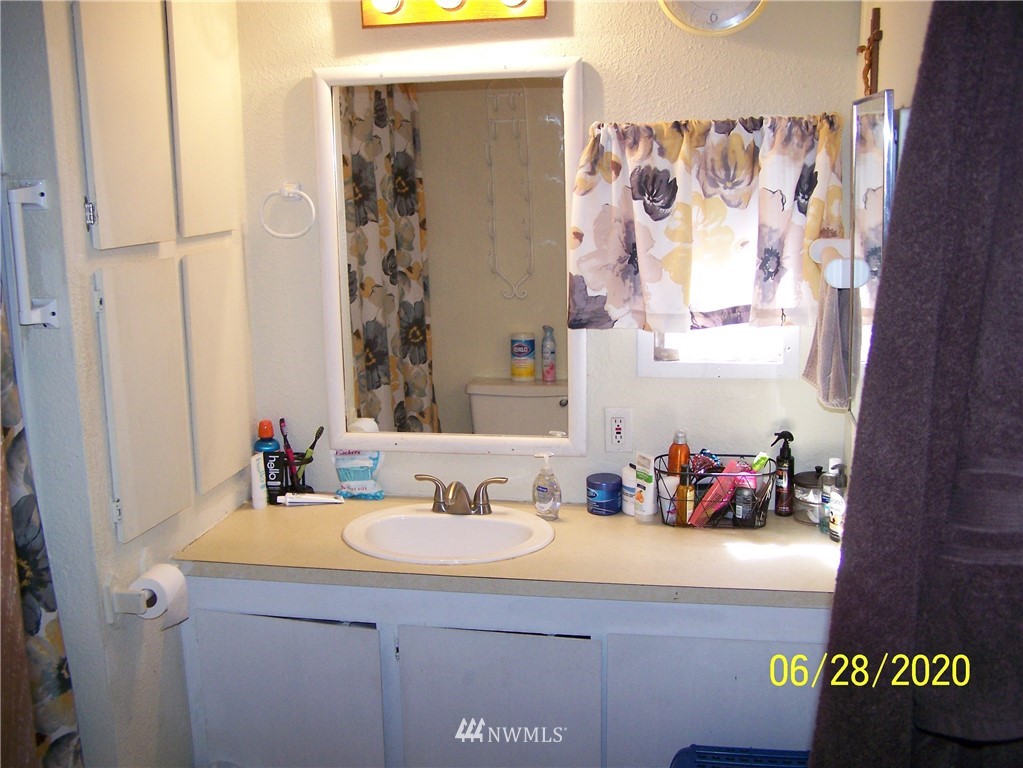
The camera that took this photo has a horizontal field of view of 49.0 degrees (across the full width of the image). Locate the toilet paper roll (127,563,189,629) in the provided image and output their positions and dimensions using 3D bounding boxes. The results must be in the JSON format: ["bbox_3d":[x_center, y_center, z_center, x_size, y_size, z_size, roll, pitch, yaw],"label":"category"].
[{"bbox_3d":[-0.738,0.443,2.359,0.092,0.100,0.092,1,11,11],"label":"toilet paper roll"}]

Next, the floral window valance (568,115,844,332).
[{"bbox_3d":[0.449,-0.372,2.655,0.632,0.498,0.090,1,11,11],"label":"floral window valance"}]

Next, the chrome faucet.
[{"bbox_3d":[-0.135,0.279,2.741,0.240,0.087,0.145,1,11,11],"label":"chrome faucet"}]

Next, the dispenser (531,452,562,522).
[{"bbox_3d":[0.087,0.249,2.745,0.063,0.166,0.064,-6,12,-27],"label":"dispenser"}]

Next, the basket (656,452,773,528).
[{"bbox_3d":[0.490,0.262,2.706,0.288,0.140,0.195,1,11,11],"label":"basket"}]

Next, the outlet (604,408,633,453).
[{"bbox_3d":[0.272,0.117,2.834,0.070,0.115,0.009,1,11,11],"label":"outlet"}]

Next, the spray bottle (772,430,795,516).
[{"bbox_3d":[0.663,0.216,2.743,0.058,0.210,0.046,-1,10,1],"label":"spray bottle"}]

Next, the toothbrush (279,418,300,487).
[{"bbox_3d":[-0.588,0.183,2.958,0.019,0.190,0.013,-6,10,26],"label":"toothbrush"}]

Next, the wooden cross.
[{"bbox_3d":[0.713,-0.647,2.260,0.048,0.202,0.112,1,11,11],"label":"wooden cross"}]

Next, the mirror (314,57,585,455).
[{"bbox_3d":[-0.149,-0.298,2.825,0.674,0.970,0.030,1,11,11],"label":"mirror"}]

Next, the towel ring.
[{"bbox_3d":[-0.567,-0.440,2.866,0.148,0.142,0.052,1,11,11],"label":"towel ring"}]

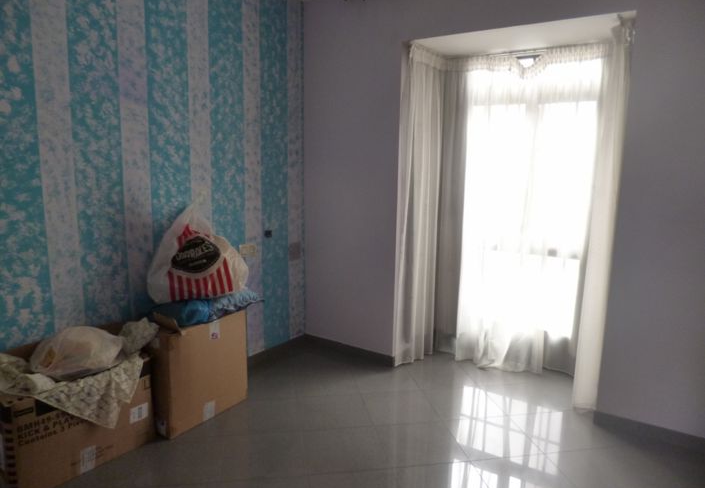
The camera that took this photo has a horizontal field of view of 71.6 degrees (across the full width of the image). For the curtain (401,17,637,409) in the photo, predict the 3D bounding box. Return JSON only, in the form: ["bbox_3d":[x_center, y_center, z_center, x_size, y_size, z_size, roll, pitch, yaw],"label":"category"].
[{"bbox_3d":[1.049,-0.175,3.301,1.290,2.230,0.530,7,10,33],"label":"curtain"}]

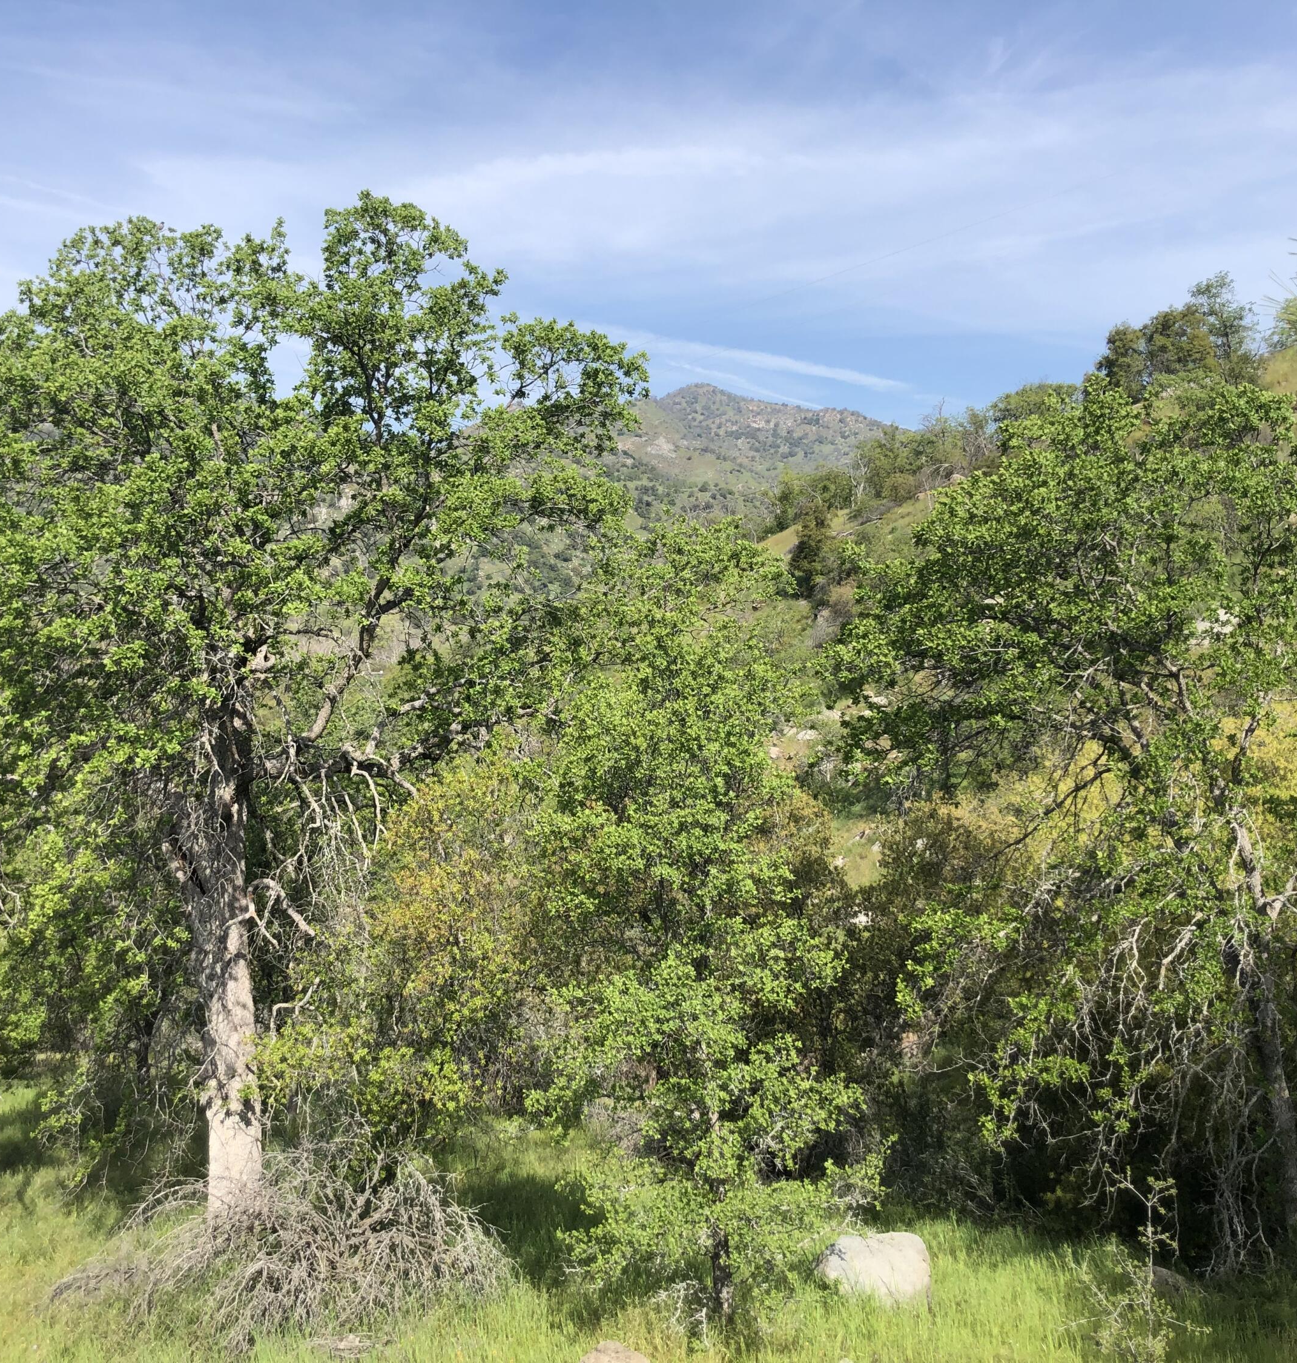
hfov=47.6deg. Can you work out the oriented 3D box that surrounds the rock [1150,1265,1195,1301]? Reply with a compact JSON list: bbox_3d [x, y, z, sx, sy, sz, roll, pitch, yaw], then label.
[{"bbox_3d":[4.960,5.699,13.900,0.450,0.320,0.400,0,0,0],"label":"rock"}]

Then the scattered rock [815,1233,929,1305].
[{"bbox_3d":[2.104,5.484,13.700,1.070,0.680,0.850,0,0,0],"label":"scattered rock"}]

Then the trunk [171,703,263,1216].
[{"bbox_3d":[-4.551,2.934,15.500,0.960,5.400,0.800,0,0,0],"label":"trunk"}]

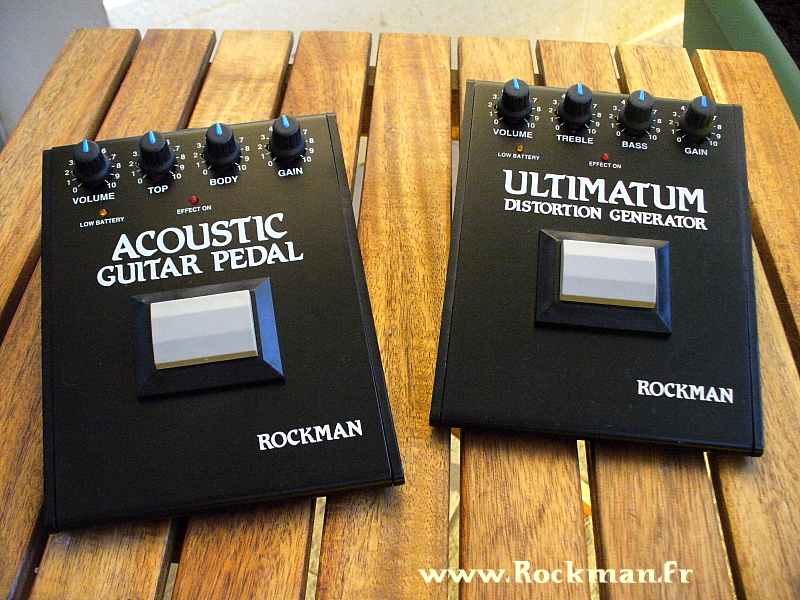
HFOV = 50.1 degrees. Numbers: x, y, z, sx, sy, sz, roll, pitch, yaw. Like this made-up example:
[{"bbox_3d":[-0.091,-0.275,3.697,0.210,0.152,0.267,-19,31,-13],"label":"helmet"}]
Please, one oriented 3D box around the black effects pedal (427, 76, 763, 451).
[{"bbox_3d":[0.092,-0.024,0.387,0.138,0.071,0.165,5,48,4],"label":"black effects pedal"}]

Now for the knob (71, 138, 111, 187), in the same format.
[{"bbox_3d":[-0.138,-0.062,0.380,0.017,0.016,0.017,-8,67,-8],"label":"knob"}]

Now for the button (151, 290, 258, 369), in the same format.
[{"bbox_3d":[-0.079,0.012,0.346,0.040,0.008,0.027,-8,67,-8],"label":"button"}]

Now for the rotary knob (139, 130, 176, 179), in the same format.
[{"bbox_3d":[-0.110,-0.067,0.383,0.017,0.016,0.017,-8,67,-8],"label":"rotary knob"}]

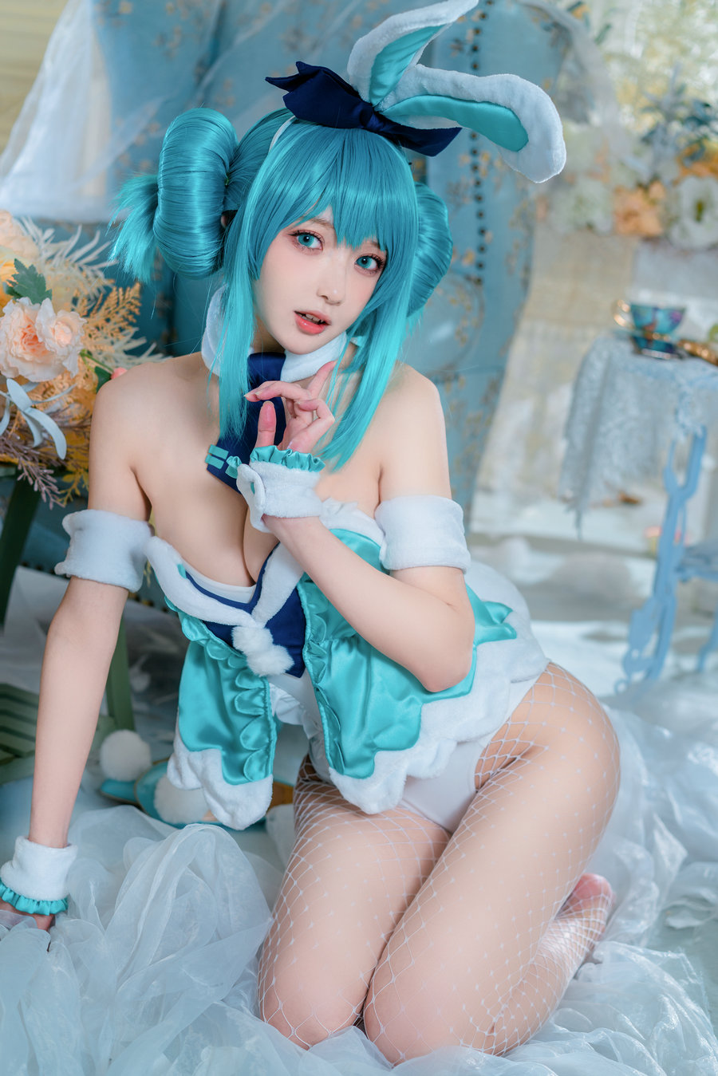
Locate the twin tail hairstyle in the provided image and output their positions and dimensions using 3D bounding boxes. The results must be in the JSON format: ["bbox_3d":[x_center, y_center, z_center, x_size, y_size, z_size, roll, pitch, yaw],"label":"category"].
[{"bbox_3d":[-0.080,-0.262,1.710,0.340,0.355,0.270,14,12,-19],"label":"twin tail hairstyle"}]

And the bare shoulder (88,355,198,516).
[{"bbox_3d":[-0.228,-0.108,1.720,0.115,0.165,0.110,10,9,8],"label":"bare shoulder"}]

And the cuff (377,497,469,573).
[{"bbox_3d":[0.065,-0.005,1.690,0.094,0.078,0.095,-3,7,11],"label":"cuff"}]

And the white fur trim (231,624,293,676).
[{"bbox_3d":[-0.097,0.111,1.640,0.062,0.053,0.042,-5,6,11],"label":"white fur trim"}]

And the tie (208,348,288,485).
[{"bbox_3d":[-0.114,-0.118,1.640,0.070,0.145,0.030,15,-2,12],"label":"tie"}]

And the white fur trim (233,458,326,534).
[{"bbox_3d":[-0.076,-0.040,1.590,0.083,0.066,0.075,-6,3,11],"label":"white fur trim"}]

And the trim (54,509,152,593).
[{"bbox_3d":[-0.266,0.013,1.710,0.096,0.070,0.095,12,6,6],"label":"trim"}]

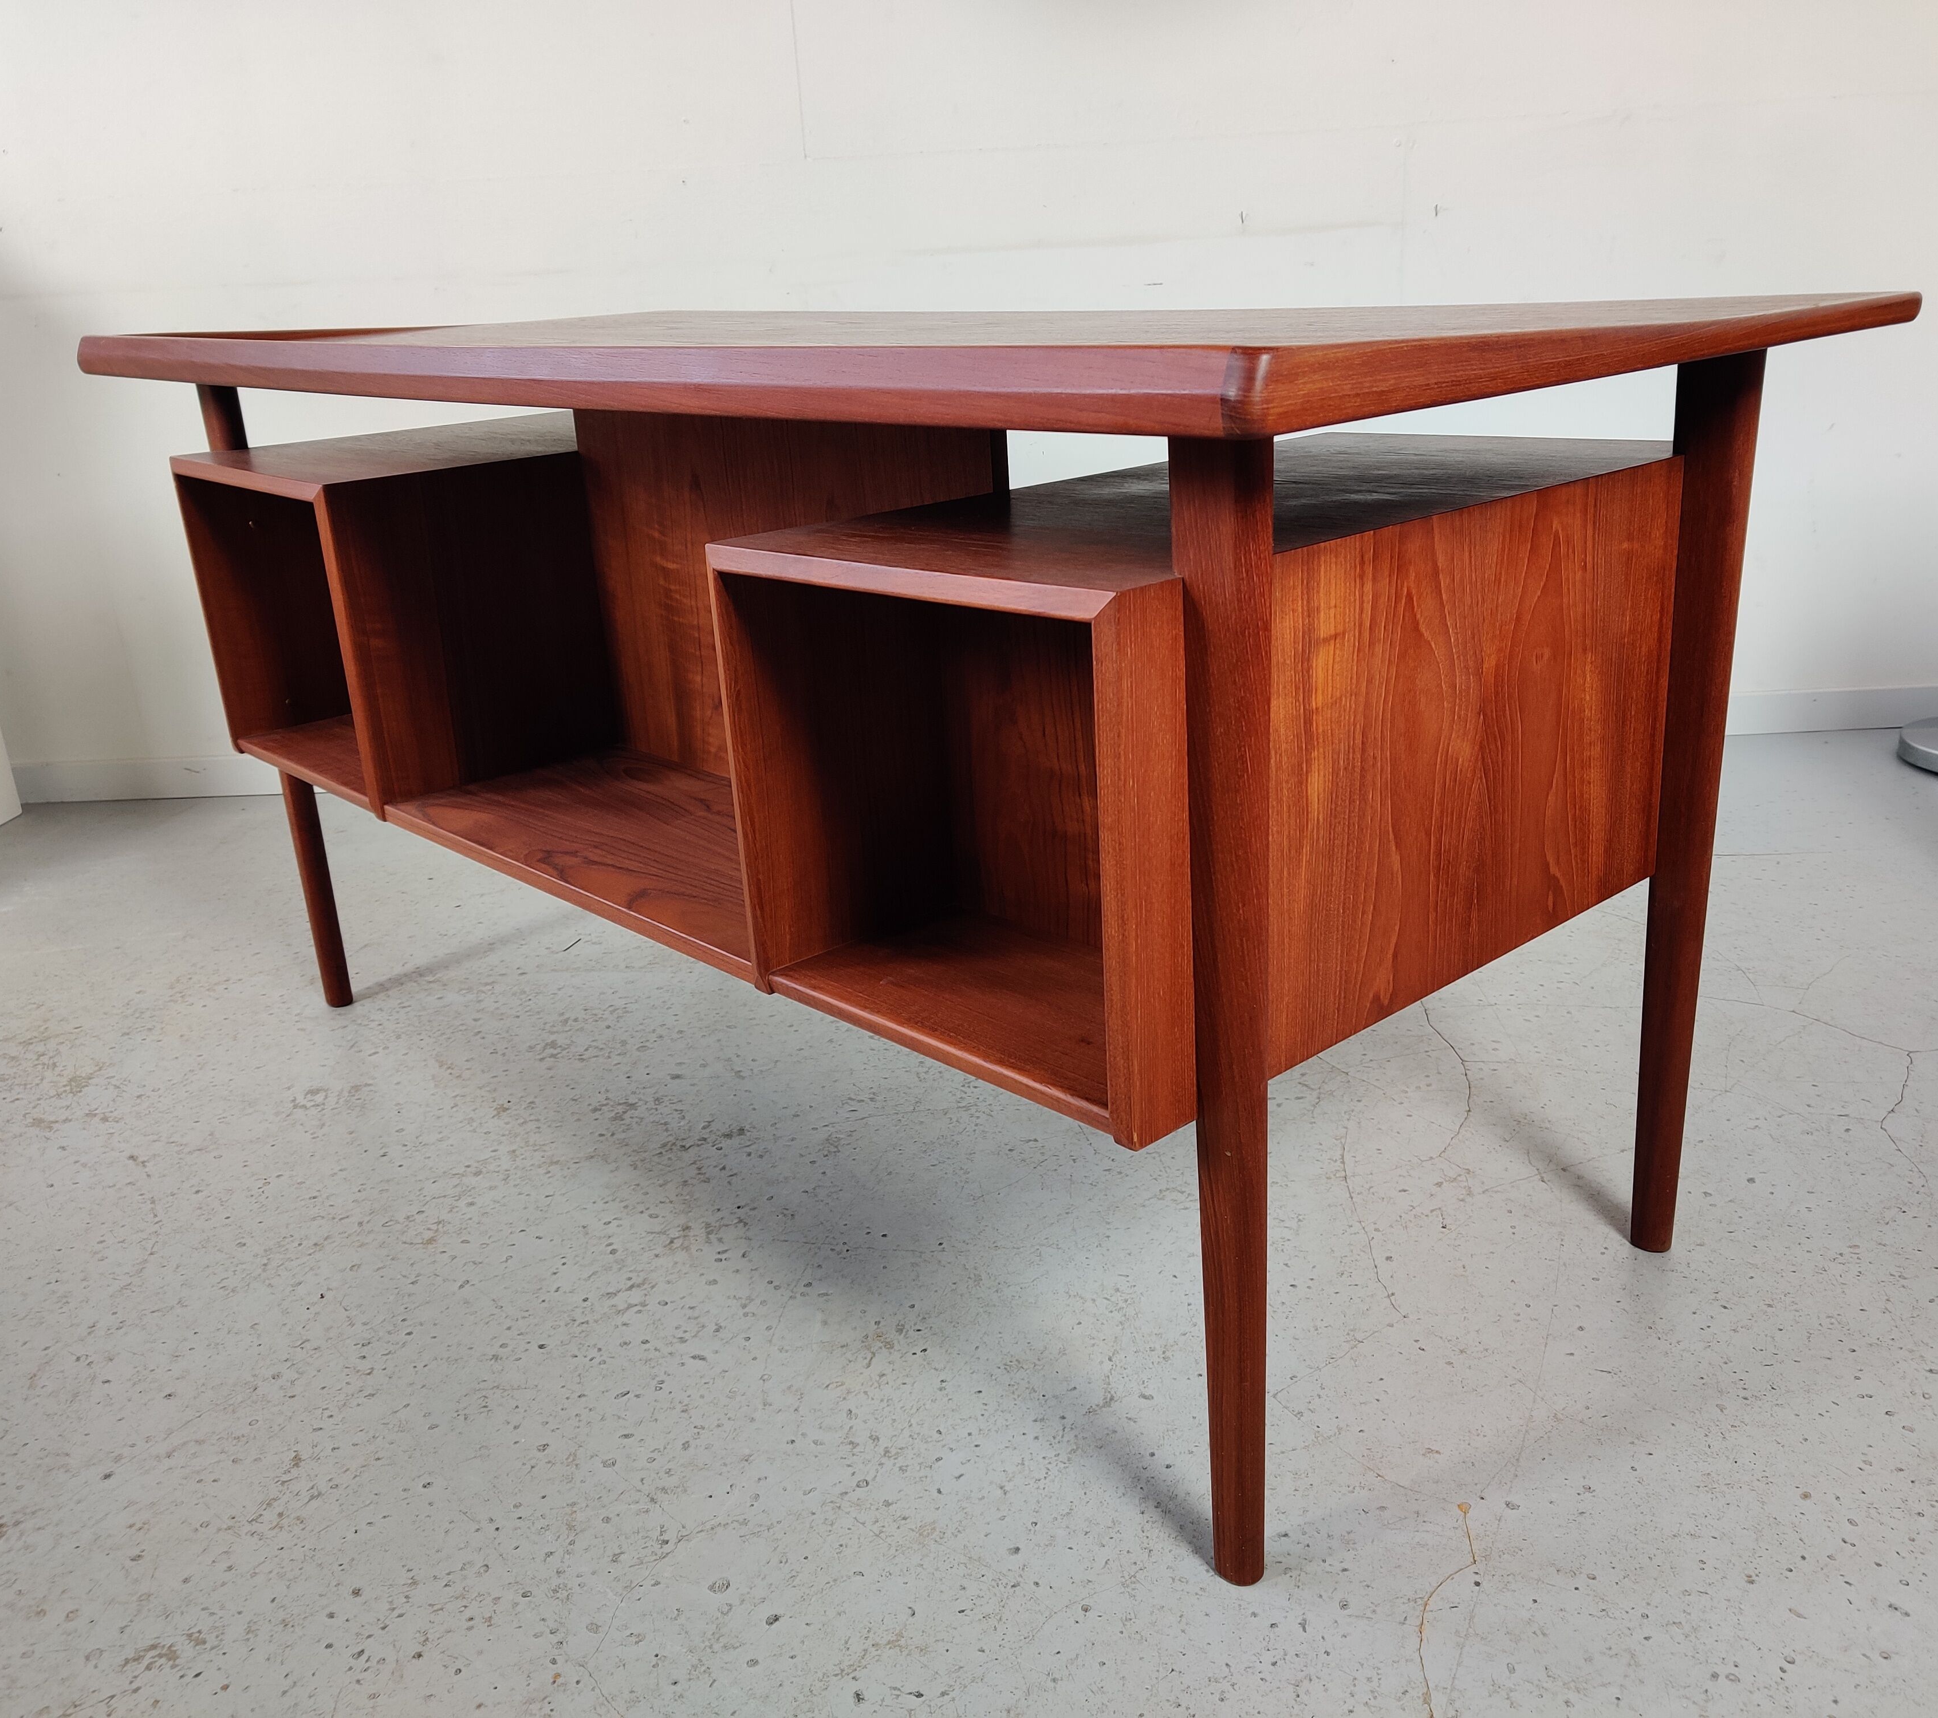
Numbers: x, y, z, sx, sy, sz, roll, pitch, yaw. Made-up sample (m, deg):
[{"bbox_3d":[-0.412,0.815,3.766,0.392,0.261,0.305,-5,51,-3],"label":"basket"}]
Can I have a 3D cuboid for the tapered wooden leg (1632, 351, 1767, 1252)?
[{"bbox_3d":[0.509,-0.025,1.270,0.045,0.690,0.055,-20,25,-38],"label":"tapered wooden leg"}]

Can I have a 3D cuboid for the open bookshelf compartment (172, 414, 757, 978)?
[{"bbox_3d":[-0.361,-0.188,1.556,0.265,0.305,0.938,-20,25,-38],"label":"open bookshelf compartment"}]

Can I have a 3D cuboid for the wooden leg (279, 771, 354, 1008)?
[{"bbox_3d":[-0.730,-0.166,1.896,0.045,0.690,0.054,-20,25,-38],"label":"wooden leg"}]

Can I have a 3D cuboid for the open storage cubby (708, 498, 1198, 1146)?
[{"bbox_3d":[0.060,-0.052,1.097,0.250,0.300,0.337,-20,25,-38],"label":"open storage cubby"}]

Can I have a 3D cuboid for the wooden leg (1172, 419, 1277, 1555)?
[{"bbox_3d":[0.142,0.108,0.964,0.045,0.690,0.055,-20,25,-38],"label":"wooden leg"}]

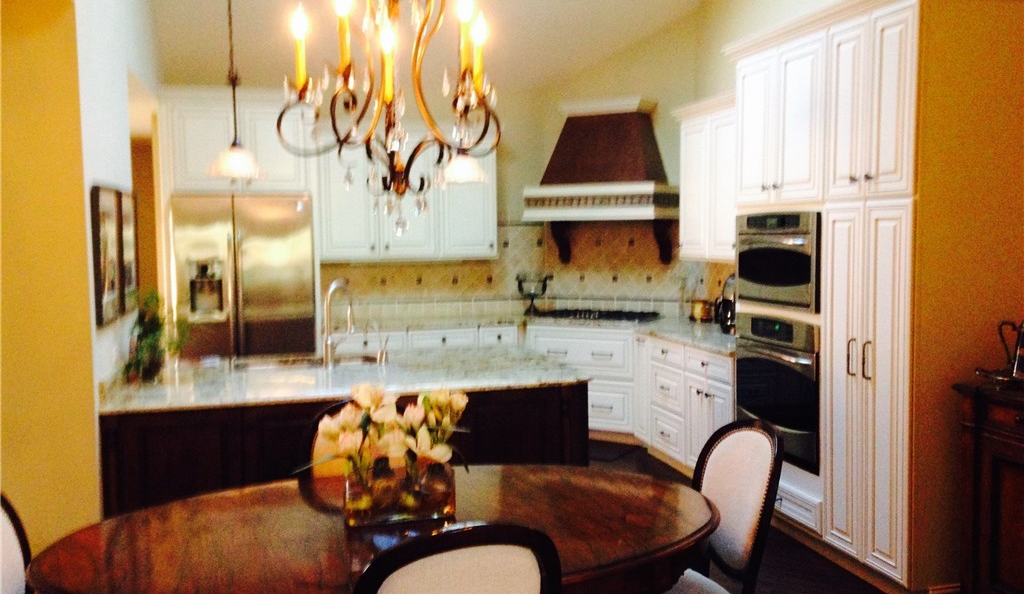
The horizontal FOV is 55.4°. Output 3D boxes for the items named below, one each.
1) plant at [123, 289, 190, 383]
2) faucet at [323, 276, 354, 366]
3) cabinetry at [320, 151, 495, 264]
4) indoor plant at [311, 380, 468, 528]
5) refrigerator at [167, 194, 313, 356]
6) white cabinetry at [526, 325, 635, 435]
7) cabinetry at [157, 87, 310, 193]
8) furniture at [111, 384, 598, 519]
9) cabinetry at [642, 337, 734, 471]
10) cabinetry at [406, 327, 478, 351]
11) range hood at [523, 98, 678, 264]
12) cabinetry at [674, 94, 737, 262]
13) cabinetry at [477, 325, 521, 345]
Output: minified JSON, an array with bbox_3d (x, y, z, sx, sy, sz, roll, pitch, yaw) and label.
[{"bbox_3d":[-1.605,0.163,4.427,0.280,0.420,0.250,-2,4,-13],"label":"plant"},{"bbox_3d":[-0.875,0.123,4.908,0.090,0.435,0.260,1,4,23],"label":"faucet"},{"bbox_3d":[-0.794,-0.705,7.354,1.330,0.865,0.340,-2,4,-14],"label":"cabinetry"},{"bbox_3d":[-0.352,0.445,2.882,0.452,0.387,0.290,-2,4,-14],"label":"indoor plant"},{"bbox_3d":[-1.839,0.221,6.868,0.905,1.810,0.720,-2,4,-13],"label":"refrigerator"},{"bbox_3d":[0.633,0.598,7.047,0.900,0.800,0.600,2,5,33],"label":"white cabinetry"},{"bbox_3d":[-1.928,-1.073,6.857,1.010,0.710,0.610,-2,4,-14],"label":"cabinetry"},{"bbox_3d":[-0.765,0.829,4.556,1.980,0.876,1.060,-2,4,-18],"label":"furniture"},{"bbox_3d":[1.344,0.691,6.009,0.610,0.855,1.260,-2,4,-14],"label":"cabinetry"},{"bbox_3d":[-0.561,0.627,7.336,0.526,0.855,0.620,-2,4,-14],"label":"cabinetry"},{"bbox_3d":[0.656,-0.824,7.018,1.060,1.130,0.560,2,5,33],"label":"range hood"},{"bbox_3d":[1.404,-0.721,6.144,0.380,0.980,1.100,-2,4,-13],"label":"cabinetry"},{"bbox_3d":[-0.163,0.614,7.437,0.297,0.855,0.620,-2,4,-14],"label":"cabinetry"}]

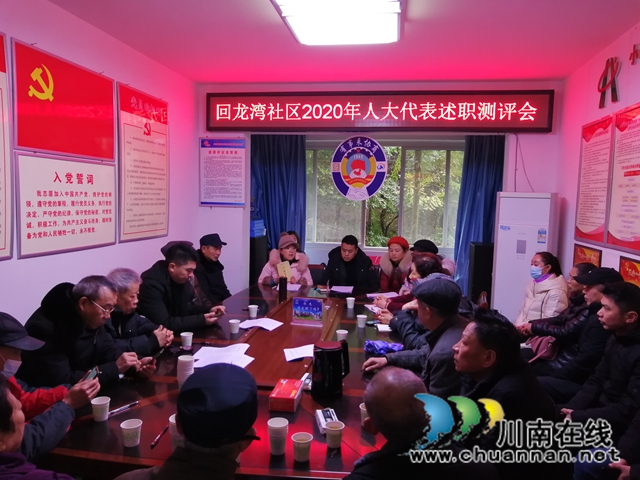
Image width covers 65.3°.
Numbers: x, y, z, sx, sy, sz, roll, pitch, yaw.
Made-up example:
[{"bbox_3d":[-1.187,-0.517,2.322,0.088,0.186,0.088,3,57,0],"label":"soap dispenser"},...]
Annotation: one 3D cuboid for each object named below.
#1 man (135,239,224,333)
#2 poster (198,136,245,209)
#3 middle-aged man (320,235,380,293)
[{"bbox_3d":[-0.950,0.670,3.478,0.690,1.260,0.550,2,5,12],"label":"man"},{"bbox_3d":[-1.003,-0.694,5.138,0.496,0.705,0.020,2,5,9],"label":"poster"},{"bbox_3d":[0.270,0.578,4.858,0.600,1.280,0.720,2,5,9],"label":"middle-aged man"}]

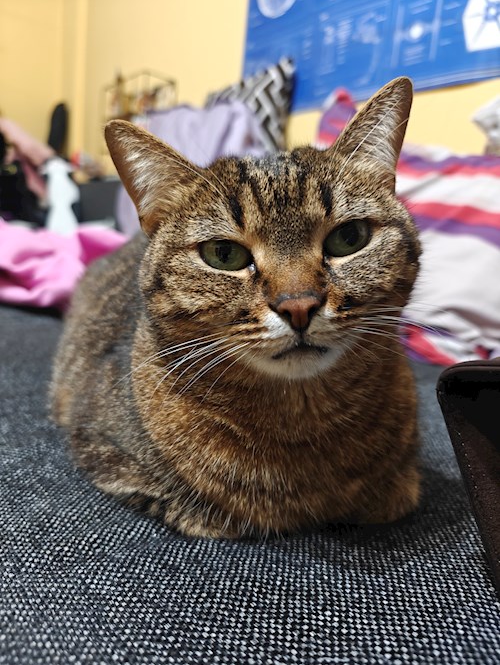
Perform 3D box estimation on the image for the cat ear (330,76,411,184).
[{"bbox_3d":[0.067,-0.104,0.226,0.041,0.053,0.024,24,3,-21],"label":"cat ear"}]

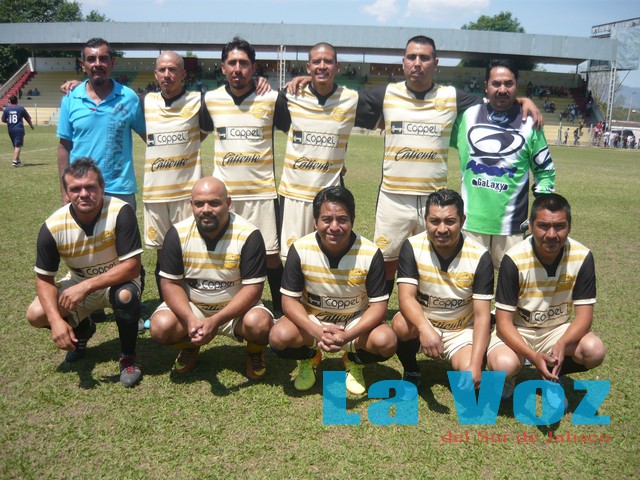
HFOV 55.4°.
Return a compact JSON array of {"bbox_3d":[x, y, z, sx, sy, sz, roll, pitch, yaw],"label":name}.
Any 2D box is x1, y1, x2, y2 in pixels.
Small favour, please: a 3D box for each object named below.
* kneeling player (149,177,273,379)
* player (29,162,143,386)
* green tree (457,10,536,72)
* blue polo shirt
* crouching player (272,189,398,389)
[{"bbox_3d":[-0.536,0.163,3.176,0.570,0.940,0.680,0,11,-9],"label":"kneeling player"},{"bbox_3d":[-1.135,0.127,3.072,0.550,1.010,0.700,-1,11,-14],"label":"player"},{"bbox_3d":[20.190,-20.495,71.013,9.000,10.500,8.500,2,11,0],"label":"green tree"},{"bbox_3d":[-1.307,-0.613,3.650,0.500,0.660,0.270,-1,12,-16],"label":"blue polo shirt"},{"bbox_3d":[0.072,0.205,3.066,0.590,0.940,0.680,2,11,0],"label":"crouching player"}]

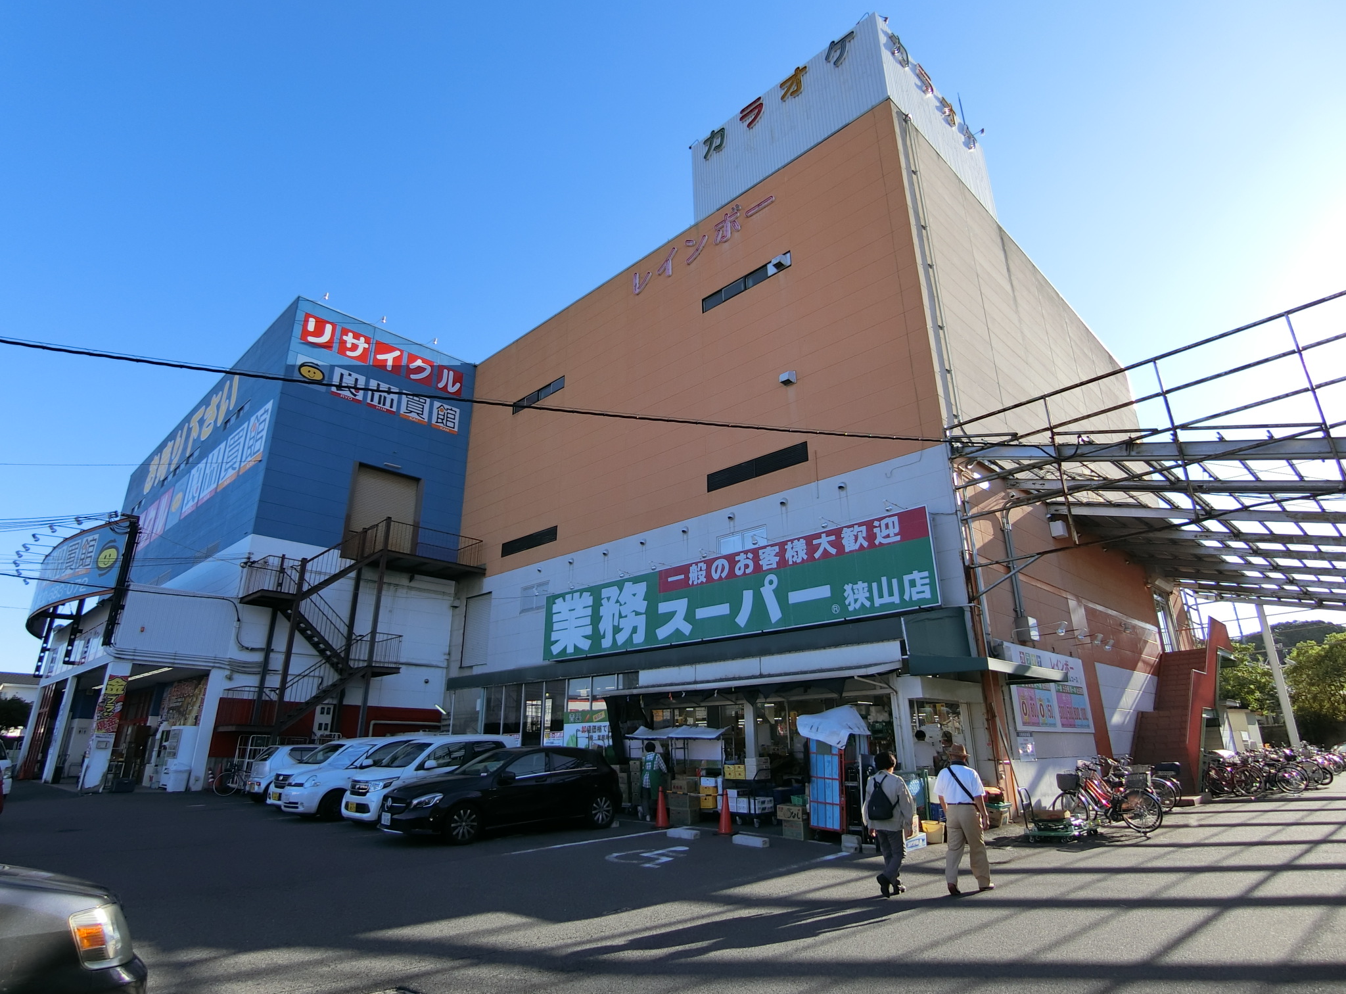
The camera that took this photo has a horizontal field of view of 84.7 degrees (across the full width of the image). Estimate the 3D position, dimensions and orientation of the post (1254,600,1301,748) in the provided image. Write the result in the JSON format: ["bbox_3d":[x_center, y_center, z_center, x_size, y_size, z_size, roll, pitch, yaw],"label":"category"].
[{"bbox_3d":[22.800,7.070,27.700,0.260,6.150,0.260,18,-27,-42],"label":"post"}]

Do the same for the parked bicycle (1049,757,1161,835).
[{"bbox_3d":[7.330,5.120,12.540,1.740,1.050,0.560,-14,-24,33],"label":"parked bicycle"}]

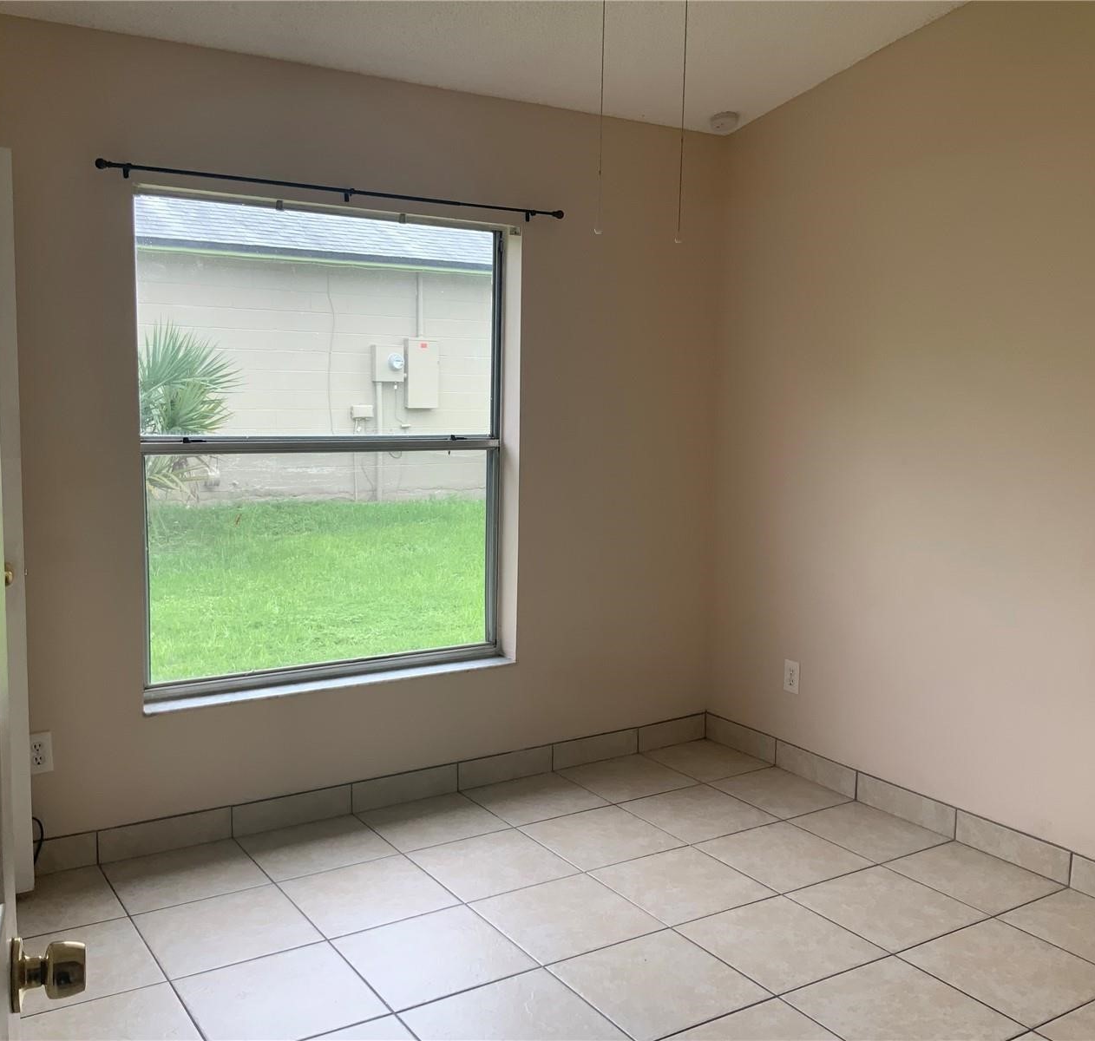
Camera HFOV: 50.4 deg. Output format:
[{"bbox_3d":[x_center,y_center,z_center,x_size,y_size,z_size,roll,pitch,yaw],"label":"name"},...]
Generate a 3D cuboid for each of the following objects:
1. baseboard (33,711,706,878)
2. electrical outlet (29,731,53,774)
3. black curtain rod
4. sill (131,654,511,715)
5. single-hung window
[{"bbox_3d":[-0.422,0.925,4.107,2.600,0.107,0.012,-4,8,-32],"label":"baseboard"},{"bbox_3d":[-1.478,0.679,3.382,0.073,0.117,0.008,-4,8,-32],"label":"electrical outlet"},{"bbox_3d":[-0.607,-1.033,3.676,1.570,0.045,0.065,-4,8,-32],"label":"black curtain rod"},{"bbox_3d":[-0.694,0.551,3.932,1.320,0.022,0.130,-4,8,-32],"label":"sill"},{"bbox_3d":[-0.727,-0.233,3.903,1.315,1.545,0.080,-4,8,-32],"label":"single-hung window"}]

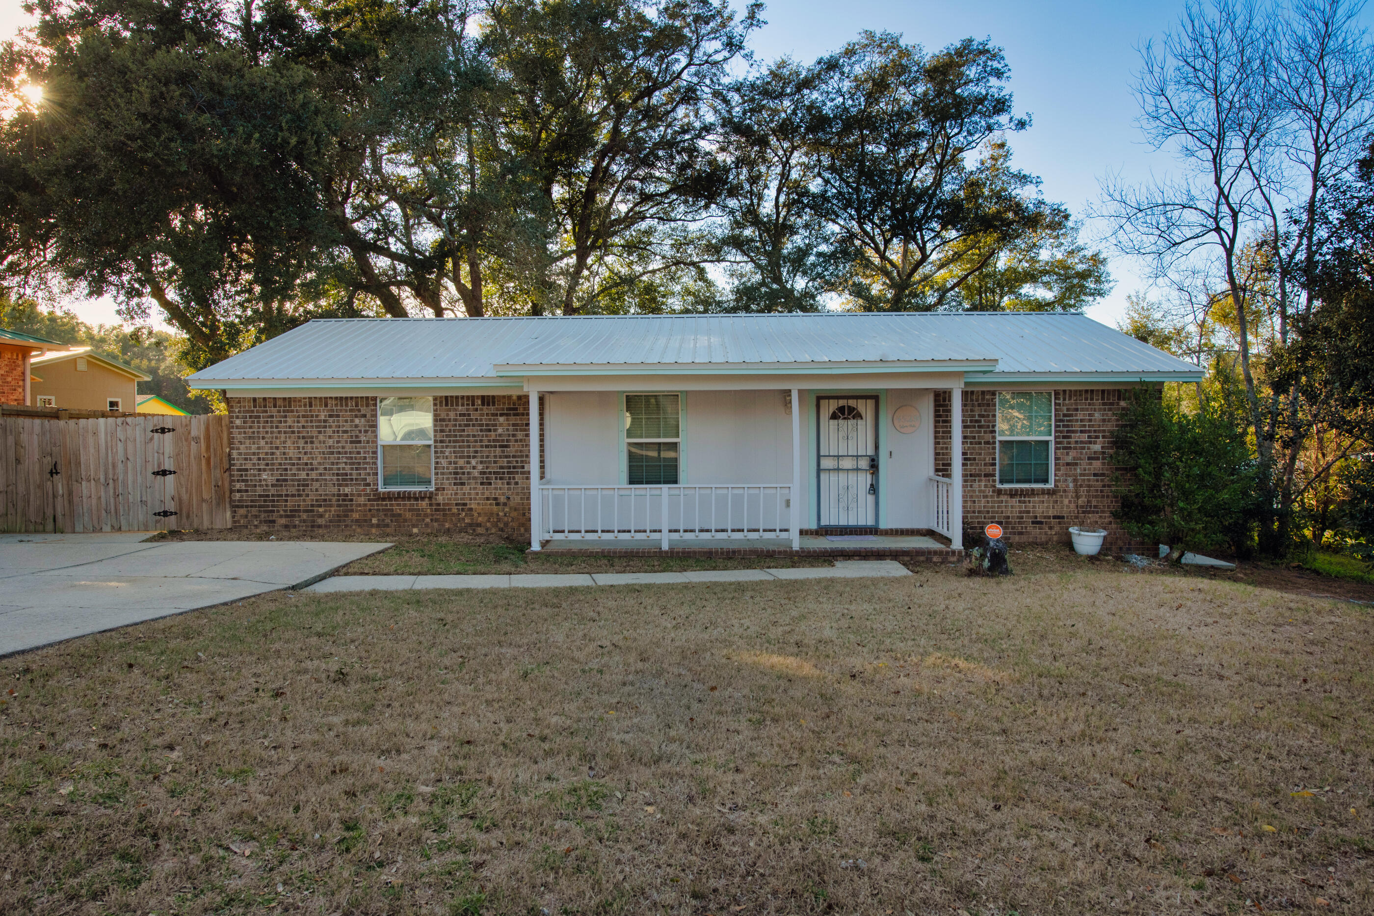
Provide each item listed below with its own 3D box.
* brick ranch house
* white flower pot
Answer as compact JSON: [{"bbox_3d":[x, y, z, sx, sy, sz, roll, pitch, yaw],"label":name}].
[{"bbox_3d":[0.105,-0.733,16.023,15.264,4.160,9.445,0,2,2],"label":"brick ranch house"},{"bbox_3d":[5.965,1.257,12.500,0.565,0.360,0.565,3,2,1],"label":"white flower pot"}]

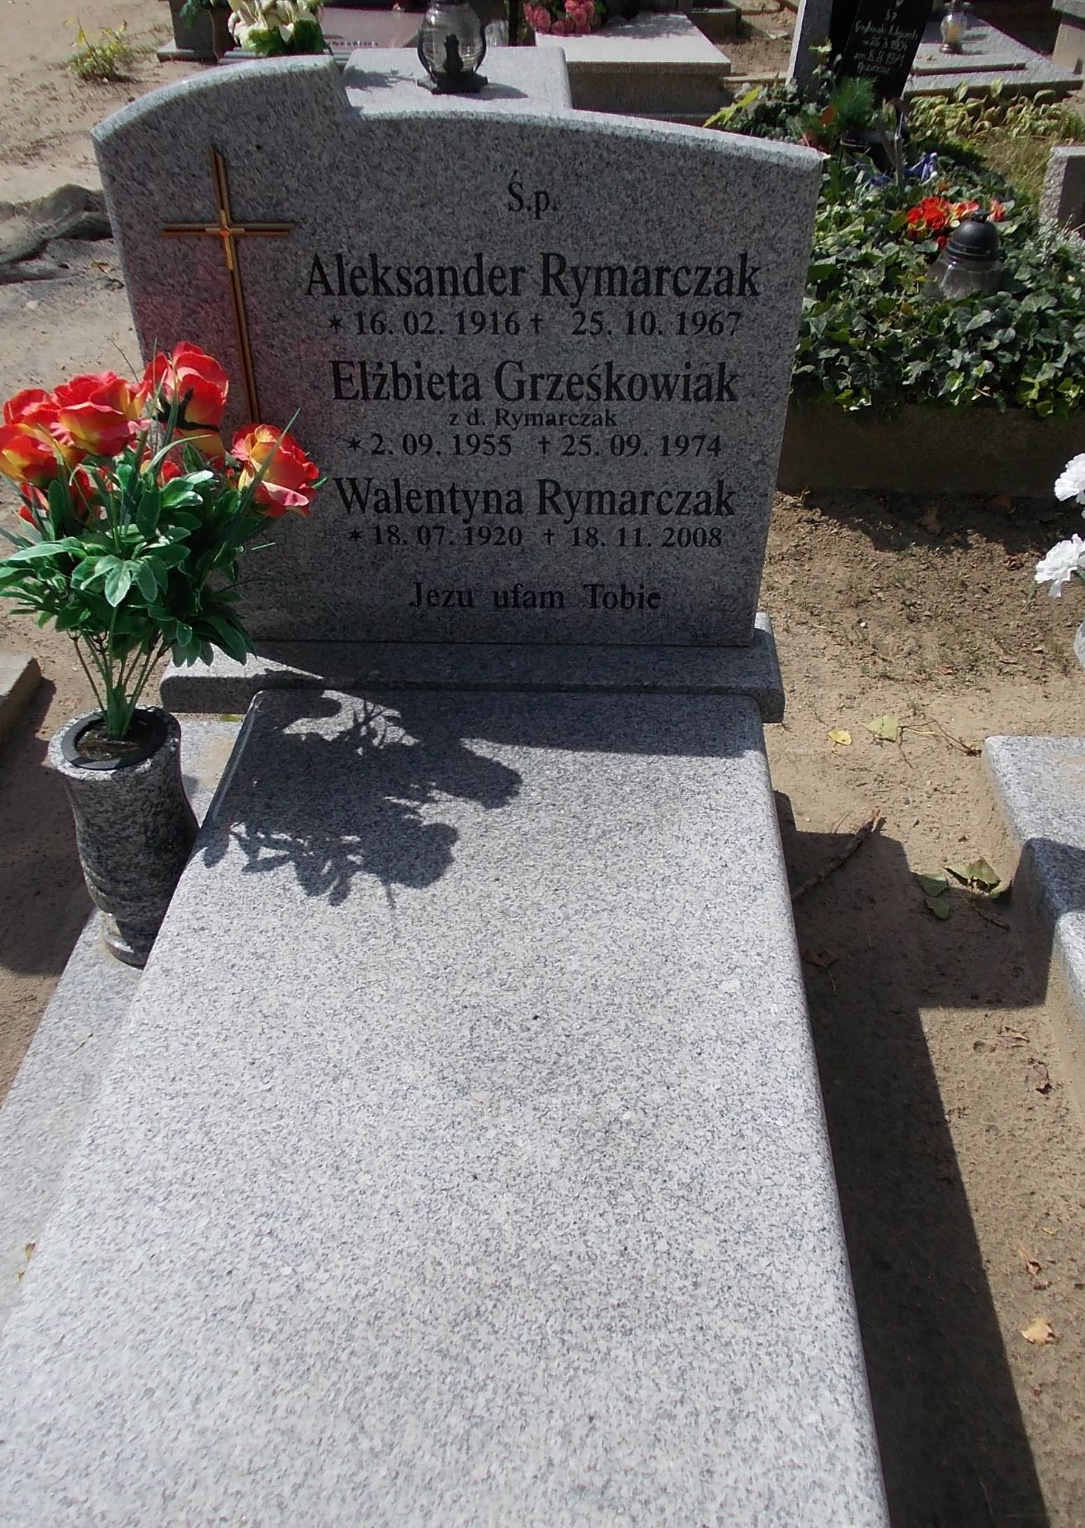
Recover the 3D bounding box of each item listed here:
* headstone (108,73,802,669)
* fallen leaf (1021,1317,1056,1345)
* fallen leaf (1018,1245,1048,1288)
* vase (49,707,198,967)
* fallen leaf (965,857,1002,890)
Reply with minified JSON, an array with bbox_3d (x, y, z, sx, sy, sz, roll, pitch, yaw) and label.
[{"bbox_3d":[-0.098,-0.511,1.658,0.871,0.754,0.075,1,34,3],"label":"headstone"},{"bbox_3d":[0.554,0.633,1.381,0.038,0.012,0.033,1,39,3],"label":"fallen leaf"},{"bbox_3d":[0.571,0.585,1.441,0.028,0.012,0.060,-20,42,-22],"label":"fallen leaf"},{"bbox_3d":[-0.510,0.092,1.579,0.166,0.313,0.166,1,39,3],"label":"vase"},{"bbox_3d":[0.693,0.172,1.943,0.056,0.022,0.060,1,39,3],"label":"fallen leaf"}]

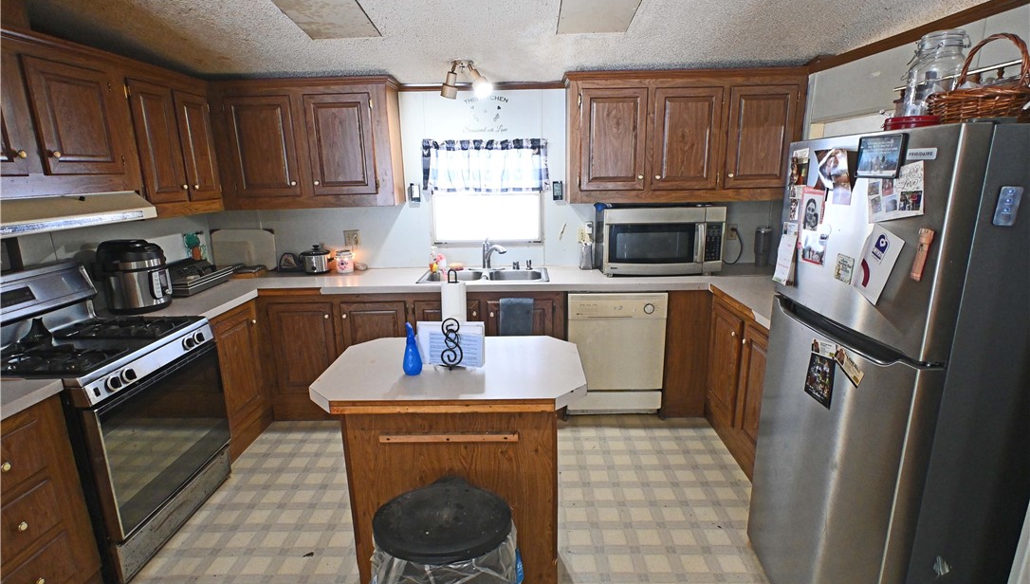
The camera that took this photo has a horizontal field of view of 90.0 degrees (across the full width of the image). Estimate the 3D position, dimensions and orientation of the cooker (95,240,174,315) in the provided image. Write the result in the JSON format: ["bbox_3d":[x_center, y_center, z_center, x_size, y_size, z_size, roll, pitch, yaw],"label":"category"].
[{"bbox_3d":[-2.013,-0.074,2.711,0.330,0.340,0.310,2,14,12],"label":"cooker"}]

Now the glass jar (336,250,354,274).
[{"bbox_3d":[-1.194,-0.216,3.621,0.113,0.157,0.113,-6,15,-18],"label":"glass jar"}]

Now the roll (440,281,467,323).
[{"bbox_3d":[-0.235,0.096,2.031,0.100,0.277,0.100,-1,14,0],"label":"roll"}]

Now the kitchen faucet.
[{"bbox_3d":[-0.145,-0.252,3.522,0.065,0.217,0.220,-13,19,-40],"label":"kitchen faucet"}]

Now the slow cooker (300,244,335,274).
[{"bbox_3d":[-1.399,-0.230,3.626,0.245,0.190,0.175,-2,14,-6],"label":"slow cooker"}]

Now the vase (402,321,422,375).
[{"bbox_3d":[-0.371,0.199,1.849,0.070,0.194,0.070,-1,14,1],"label":"vase"}]

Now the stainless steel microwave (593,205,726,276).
[{"bbox_3d":[0.964,-0.362,3.483,0.760,0.430,0.380,-1,13,1],"label":"stainless steel microwave"}]

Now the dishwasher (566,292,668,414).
[{"bbox_3d":[0.642,0.350,3.525,0.605,0.835,0.600,-1,13,1],"label":"dishwasher"}]

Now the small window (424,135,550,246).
[{"bbox_3d":[-0.208,-0.687,3.587,0.870,0.740,0.080,-1,13,1],"label":"small window"}]

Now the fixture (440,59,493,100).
[{"bbox_3d":[-0.261,-1.155,2.807,0.275,0.187,0.140,-1,14,1],"label":"fixture"}]

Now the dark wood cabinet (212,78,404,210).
[{"bbox_3d":[-1.333,-0.963,3.388,1.140,0.780,0.340,-1,13,1],"label":"dark wood cabinet"}]

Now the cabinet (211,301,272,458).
[{"bbox_3d":[-1.890,0.507,3.071,0.560,0.870,0.520,-1,14,1],"label":"cabinet"}]

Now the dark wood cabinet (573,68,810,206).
[{"bbox_3d":[1.039,-0.984,3.323,1.415,0.772,0.335,-1,14,1],"label":"dark wood cabinet"}]

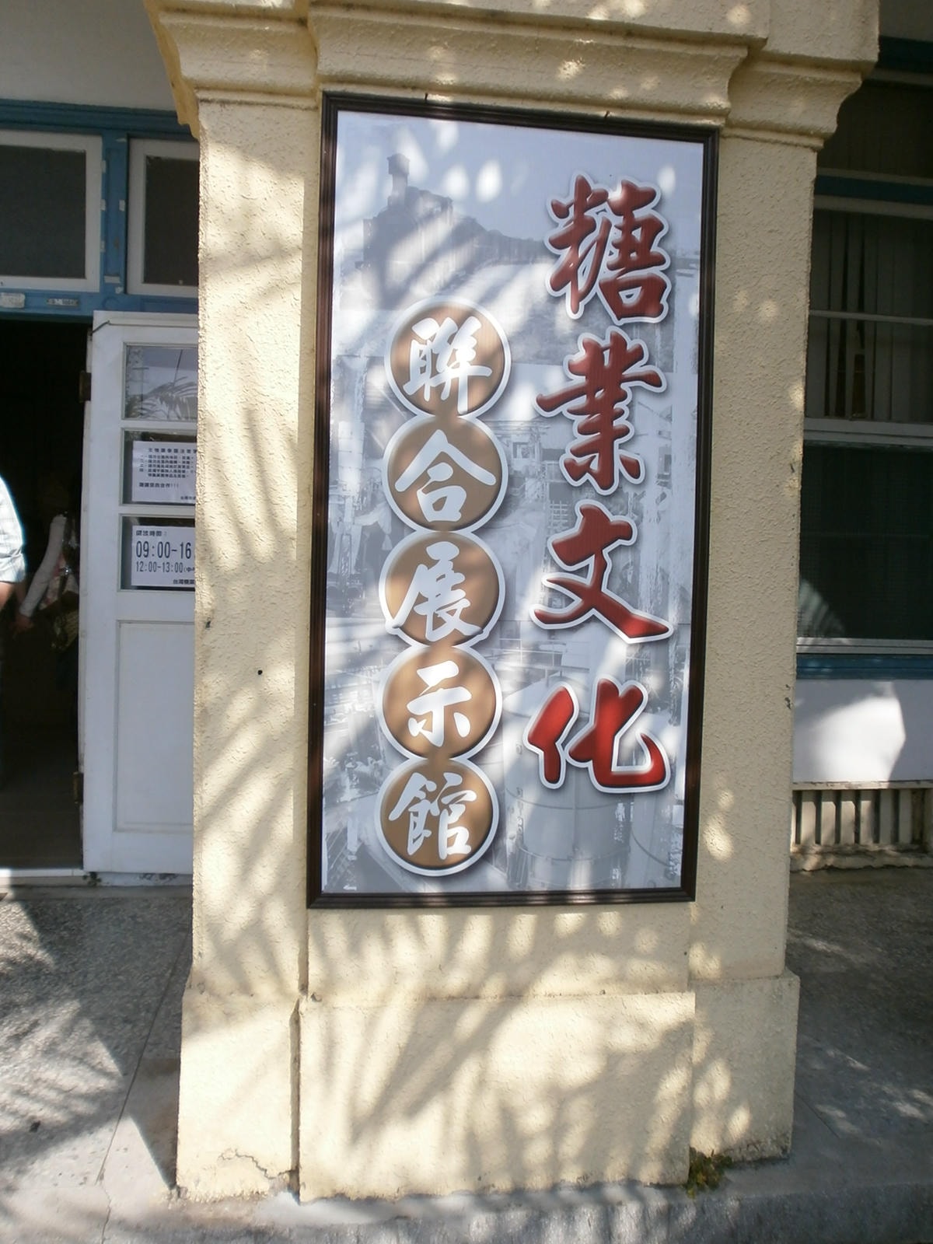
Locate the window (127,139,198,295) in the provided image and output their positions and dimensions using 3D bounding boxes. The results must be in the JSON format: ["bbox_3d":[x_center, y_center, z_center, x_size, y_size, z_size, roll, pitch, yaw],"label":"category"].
[{"bbox_3d":[-0.926,-1.470,3.584,0.620,0.553,0.050,1,2,-8],"label":"window"}]

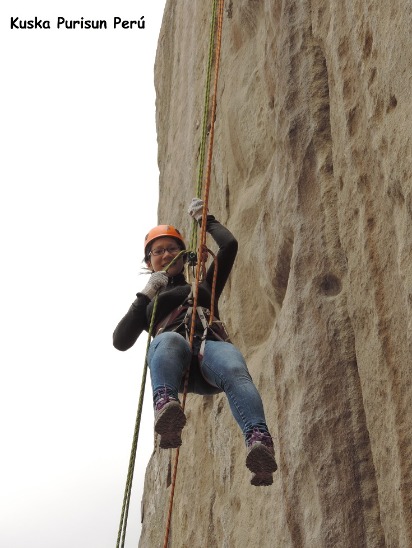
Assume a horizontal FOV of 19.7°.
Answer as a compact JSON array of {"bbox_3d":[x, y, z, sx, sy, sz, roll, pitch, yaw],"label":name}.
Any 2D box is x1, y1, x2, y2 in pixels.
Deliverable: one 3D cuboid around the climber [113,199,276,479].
[{"bbox_3d":[-0.060,0.285,5.037,0.651,1.300,0.798,5,-24,-5],"label":"climber"}]

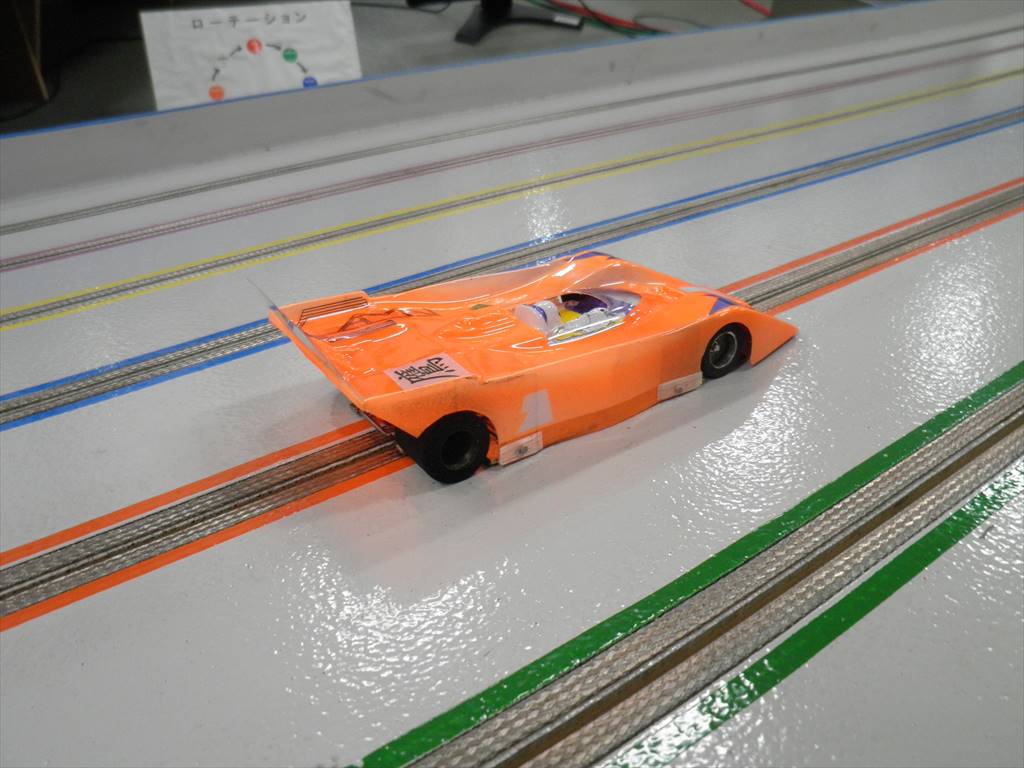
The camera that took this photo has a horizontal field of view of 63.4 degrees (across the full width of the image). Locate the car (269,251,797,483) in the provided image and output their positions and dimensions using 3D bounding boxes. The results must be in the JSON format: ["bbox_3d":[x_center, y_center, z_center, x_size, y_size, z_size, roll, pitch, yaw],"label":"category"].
[{"bbox_3d":[0.014,-0.020,0.289,0.176,0.036,0.082,-19,29,-27],"label":"car"}]

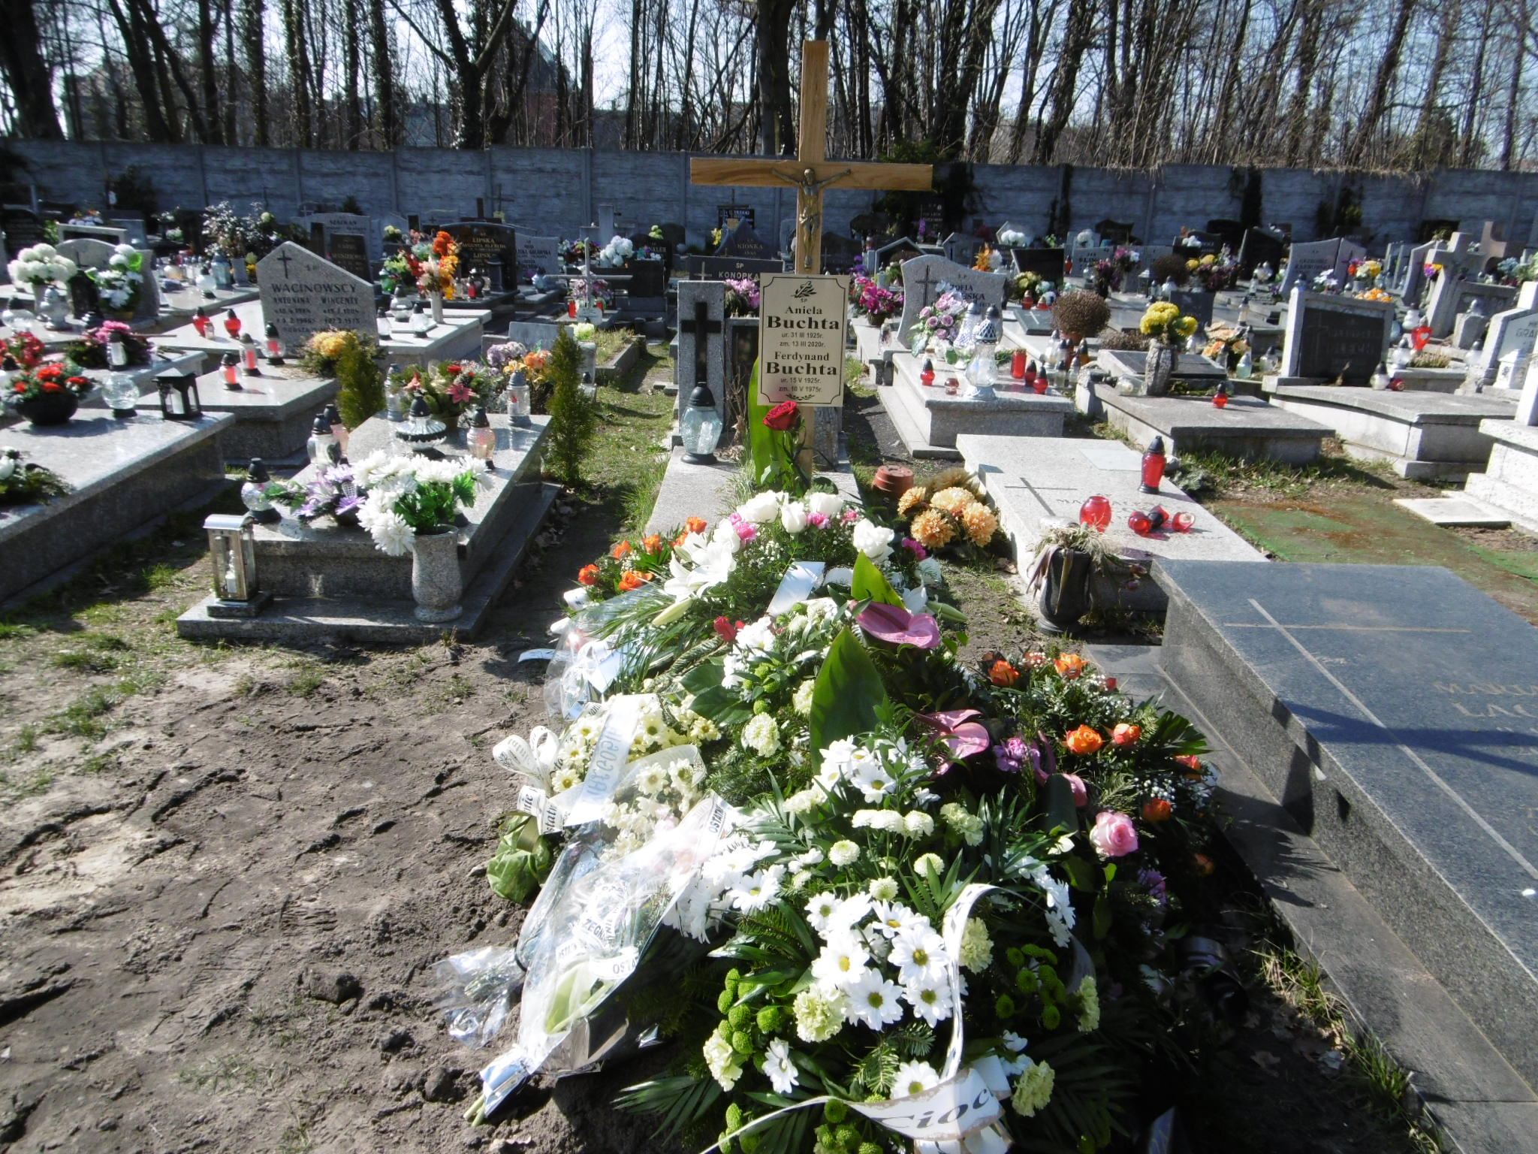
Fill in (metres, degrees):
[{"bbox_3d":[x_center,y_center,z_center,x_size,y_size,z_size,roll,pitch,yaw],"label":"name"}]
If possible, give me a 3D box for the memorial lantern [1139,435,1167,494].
[{"bbox_3d":[1.692,-0.497,4.670,0.106,0.255,0.106,1,20,-2],"label":"memorial lantern"}]

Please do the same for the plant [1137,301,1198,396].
[{"bbox_3d":[2.580,-1.486,6.964,0.340,0.590,0.320,1,20,0],"label":"plant"}]

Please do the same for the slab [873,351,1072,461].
[{"bbox_3d":[1.342,-1.196,7.175,0.970,0.360,2.100,1,20,0],"label":"slab"}]

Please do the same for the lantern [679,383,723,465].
[{"bbox_3d":[-0.329,-0.753,5.171,0.200,0.385,0.200,1,20,-2],"label":"lantern"}]

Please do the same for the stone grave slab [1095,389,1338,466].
[{"bbox_3d":[2.634,-0.945,6.474,0.913,0.200,1.280,1,20,-2],"label":"stone grave slab"}]

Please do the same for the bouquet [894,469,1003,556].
[{"bbox_3d":[0.767,-0.271,4.654,0.440,0.270,0.420,1,20,0],"label":"bouquet"}]

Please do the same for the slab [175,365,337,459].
[{"bbox_3d":[-3.034,-1.044,6.474,0.880,0.350,1.700,0,20,-4],"label":"slab"}]

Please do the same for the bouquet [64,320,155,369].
[{"bbox_3d":[-4.024,-1.436,6.534,0.500,0.240,0.370,1,20,0],"label":"bouquet"}]

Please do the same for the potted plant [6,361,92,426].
[{"bbox_3d":[-3.349,-0.862,4.949,0.380,0.280,0.360,1,20,0],"label":"potted plant"}]

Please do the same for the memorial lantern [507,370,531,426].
[{"bbox_3d":[-1.149,-0.825,4.888,0.105,0.240,0.105,1,20,0],"label":"memorial lantern"}]

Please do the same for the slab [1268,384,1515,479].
[{"bbox_3d":[4.138,-1.011,6.907,0.980,0.370,1.620,-1,20,-6],"label":"slab"}]

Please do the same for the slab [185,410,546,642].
[{"bbox_3d":[-1.478,-0.277,4.328,0.970,0.430,1.840,1,20,-1],"label":"slab"}]

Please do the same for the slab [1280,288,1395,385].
[{"bbox_3d":[4.036,-1.716,7.548,0.680,0.600,0.140,-1,20,-6],"label":"slab"}]

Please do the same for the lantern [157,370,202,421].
[{"bbox_3d":[-2.798,-0.871,5.089,0.140,0.230,0.140,1,20,-2],"label":"lantern"}]

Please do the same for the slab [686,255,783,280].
[{"bbox_3d":[-0.300,-2.678,9.931,0.850,0.570,0.130,1,20,0],"label":"slab"}]

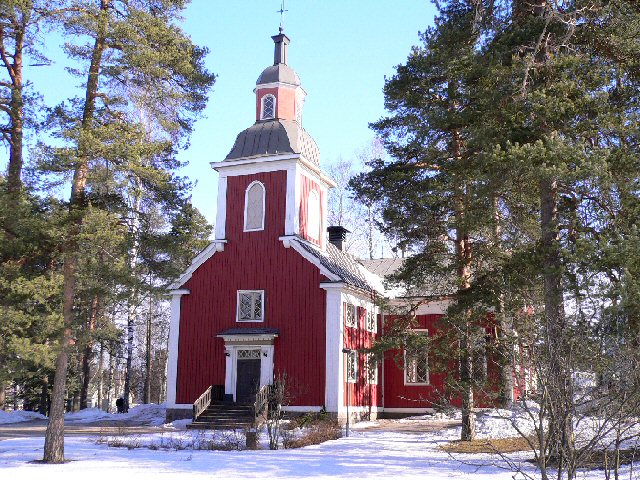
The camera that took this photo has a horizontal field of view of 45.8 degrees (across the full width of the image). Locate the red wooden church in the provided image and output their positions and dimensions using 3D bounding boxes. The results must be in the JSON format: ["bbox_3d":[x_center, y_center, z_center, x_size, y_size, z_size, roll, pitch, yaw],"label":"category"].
[{"bbox_3d":[4.253,0.006,54.907,20.056,25.615,25.179,-4,-13,22],"label":"red wooden church"}]

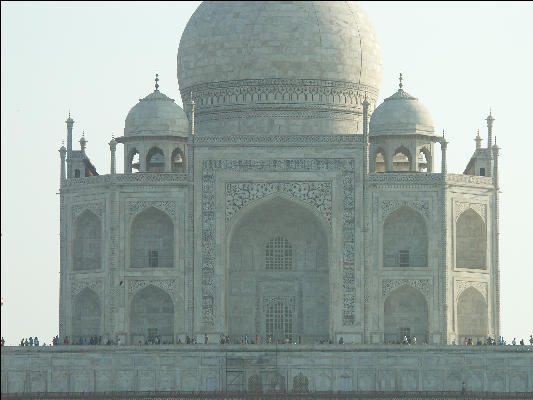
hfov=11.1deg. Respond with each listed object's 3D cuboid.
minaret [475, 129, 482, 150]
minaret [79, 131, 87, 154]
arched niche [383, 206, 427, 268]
[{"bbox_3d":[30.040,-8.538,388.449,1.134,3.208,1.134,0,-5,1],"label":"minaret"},{"bbox_3d":[-26.279,-8.207,392.961,1.100,3.393,1.100,0,-6,1],"label":"minaret"},{"bbox_3d":[17.818,4.886,352.060,5.762,7.973,1.700,0,-6,1],"label":"arched niche"}]

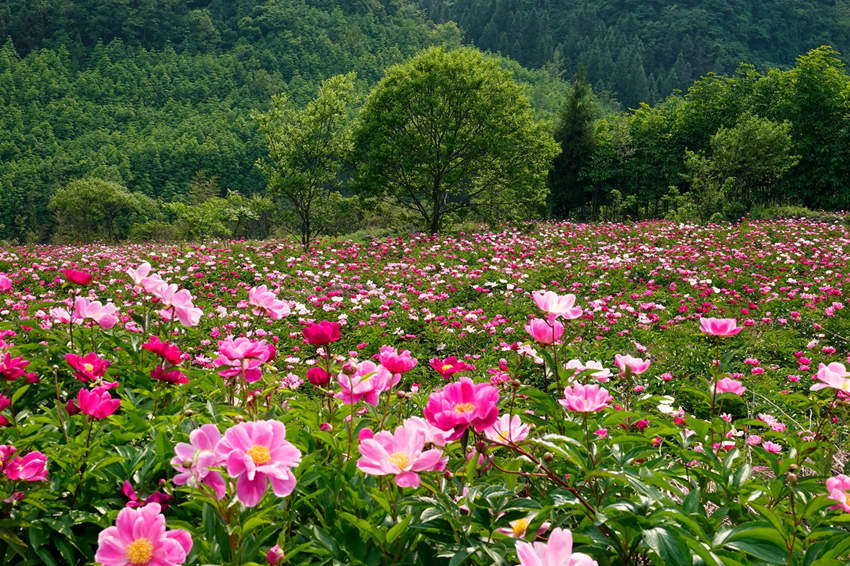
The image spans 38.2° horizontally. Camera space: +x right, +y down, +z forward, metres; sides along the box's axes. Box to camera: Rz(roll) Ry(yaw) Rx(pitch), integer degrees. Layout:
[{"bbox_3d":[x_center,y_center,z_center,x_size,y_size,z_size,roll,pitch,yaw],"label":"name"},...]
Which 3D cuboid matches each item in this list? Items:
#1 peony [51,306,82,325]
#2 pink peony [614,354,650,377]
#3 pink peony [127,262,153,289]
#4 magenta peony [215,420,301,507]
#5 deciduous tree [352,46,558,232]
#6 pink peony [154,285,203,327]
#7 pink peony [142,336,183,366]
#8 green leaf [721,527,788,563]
[{"bbox_3d":[-1.256,0.117,4.300,0.112,0.070,0.100,0,2,0],"label":"peony"},{"bbox_3d":[0.589,0.235,3.500,0.108,0.065,0.100,0,2,0],"label":"pink peony"},{"bbox_3d":[-0.861,-0.023,3.700,0.080,0.078,0.080,1,2,17],"label":"pink peony"},{"bbox_3d":[-0.243,0.262,1.780,0.123,0.123,0.070,0,-17,-7],"label":"magenta peony"},{"bbox_3d":[0.820,-3.845,33.000,5.539,5.029,5.300,0,3,0],"label":"deciduous tree"},{"bbox_3d":[-0.522,0.048,2.600,0.102,0.089,0.090,-2,4,-27],"label":"pink peony"},{"bbox_3d":[-0.706,0.184,3.300,0.108,0.080,0.100,0,2,-11],"label":"pink peony"},{"bbox_3d":[0.524,0.417,1.950,0.110,0.055,0.060,0,2,0],"label":"green leaf"}]

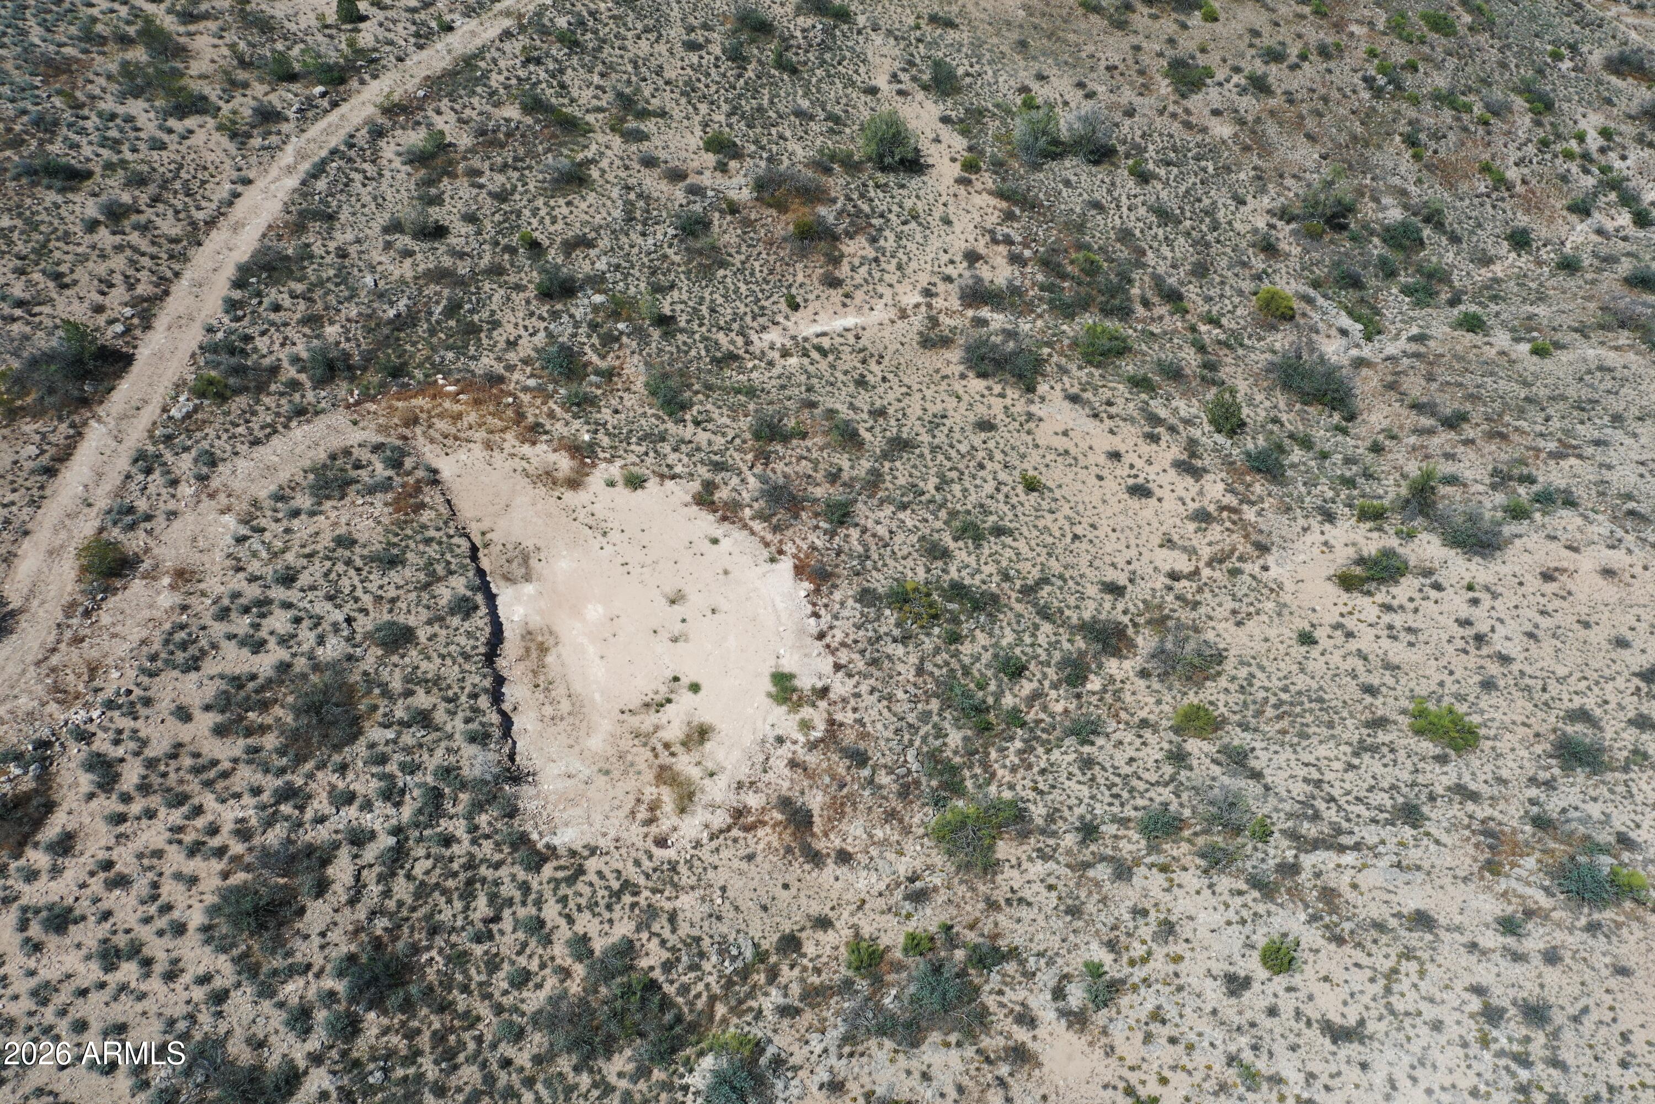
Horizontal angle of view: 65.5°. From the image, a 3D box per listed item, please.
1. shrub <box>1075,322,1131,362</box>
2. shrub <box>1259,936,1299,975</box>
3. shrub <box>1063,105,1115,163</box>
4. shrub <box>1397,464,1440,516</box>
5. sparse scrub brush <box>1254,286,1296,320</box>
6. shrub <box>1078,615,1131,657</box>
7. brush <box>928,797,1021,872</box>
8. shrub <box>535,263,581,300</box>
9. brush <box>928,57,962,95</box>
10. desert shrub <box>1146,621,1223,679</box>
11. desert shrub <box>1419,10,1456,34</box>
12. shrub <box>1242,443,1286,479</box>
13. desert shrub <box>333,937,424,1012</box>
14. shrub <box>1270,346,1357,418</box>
[{"bbox_3d":[13.547,-10.228,63.021,2.670,1.650,2.430,0,46,0],"label":"shrub"},{"bbox_3d":[16.790,14.990,47.880,1.370,1.300,1.450,0,49,0],"label":"shrub"},{"bbox_3d":[15.311,-24.455,75.457,3.050,3.200,3.050,0,46,0],"label":"shrub"},{"bbox_3d":[26.790,-2.810,58.240,1.840,2.170,1.740,24,50,22],"label":"shrub"},{"bbox_3d":[25.590,-14.220,73.510,2.290,1.730,2.290,18,51,15],"label":"sparse scrub brush"},{"bbox_3d":[12.430,3.780,57.820,2.310,1.390,2.040,15,50,13],"label":"shrub"},{"bbox_3d":[5.036,9.634,43.977,3.136,1.923,2.509,8,44,8],"label":"brush"},{"bbox_3d":[-14.720,-14.760,70.270,2.510,1.760,2.390,-10,46,-10],"label":"shrub"},{"bbox_3d":[8.220,-33.210,89.940,2.150,2.400,2.400,4,49,4],"label":"brush"},{"bbox_3d":[15.790,4.400,56.860,3.320,1.990,2.700,19,51,16],"label":"desert shrub"},{"bbox_3d":[46.251,-40.143,97.549,2.842,1.661,2.131,18,46,18],"label":"desert shrub"},{"bbox_3d":[19.479,-4.071,57.456,1.920,1.250,1.920,0,46,0],"label":"shrub"},{"bbox_3d":[-13.920,13.085,39.820,2.780,1.670,2.410,0,46,0],"label":"desert shrub"},{"bbox_3d":[22.797,-8.017,60.439,3.930,2.360,3.930,0,46,0],"label":"shrub"}]

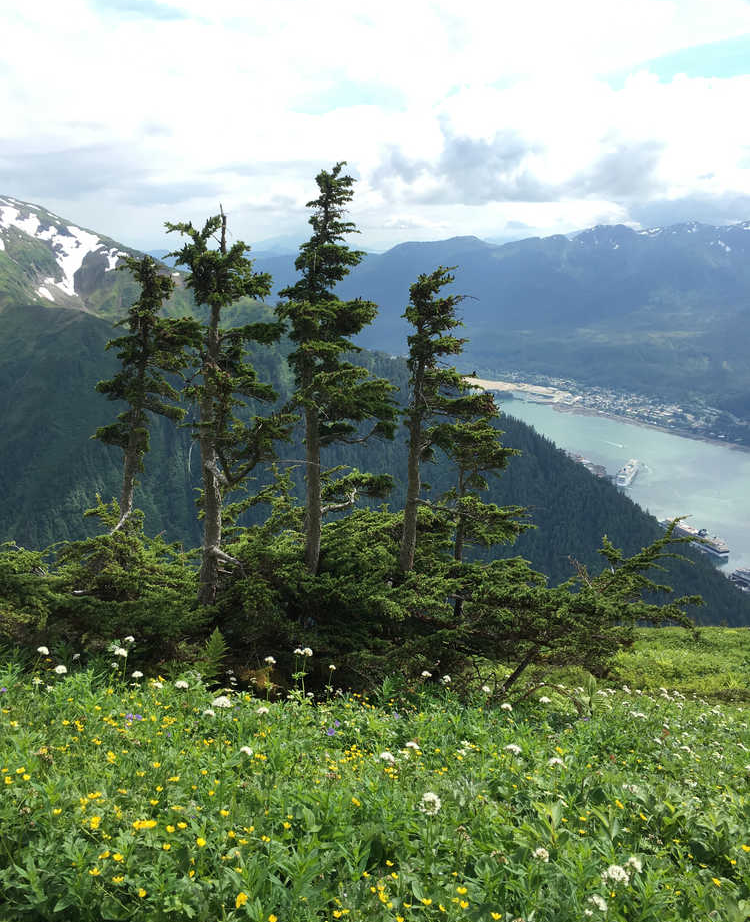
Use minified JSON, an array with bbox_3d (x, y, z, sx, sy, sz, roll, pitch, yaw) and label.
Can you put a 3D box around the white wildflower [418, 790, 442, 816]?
[{"bbox_3d":[0.129,0.797,1.950,0.052,0.045,0.050,0,14,0],"label":"white wildflower"}]

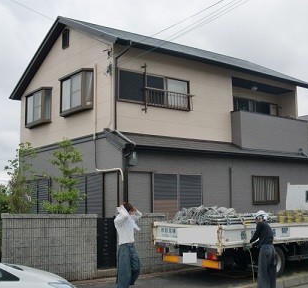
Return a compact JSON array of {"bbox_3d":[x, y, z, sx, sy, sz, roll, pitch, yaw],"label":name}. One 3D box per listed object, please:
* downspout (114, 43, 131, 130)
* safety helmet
[{"bbox_3d":[-0.815,-1.569,13.392,0.100,2.350,0.780,5,-9,-38],"label":"downspout"},{"bbox_3d":[2.050,1.355,9.500,0.270,0.165,0.215,-10,0,-35],"label":"safety helmet"}]

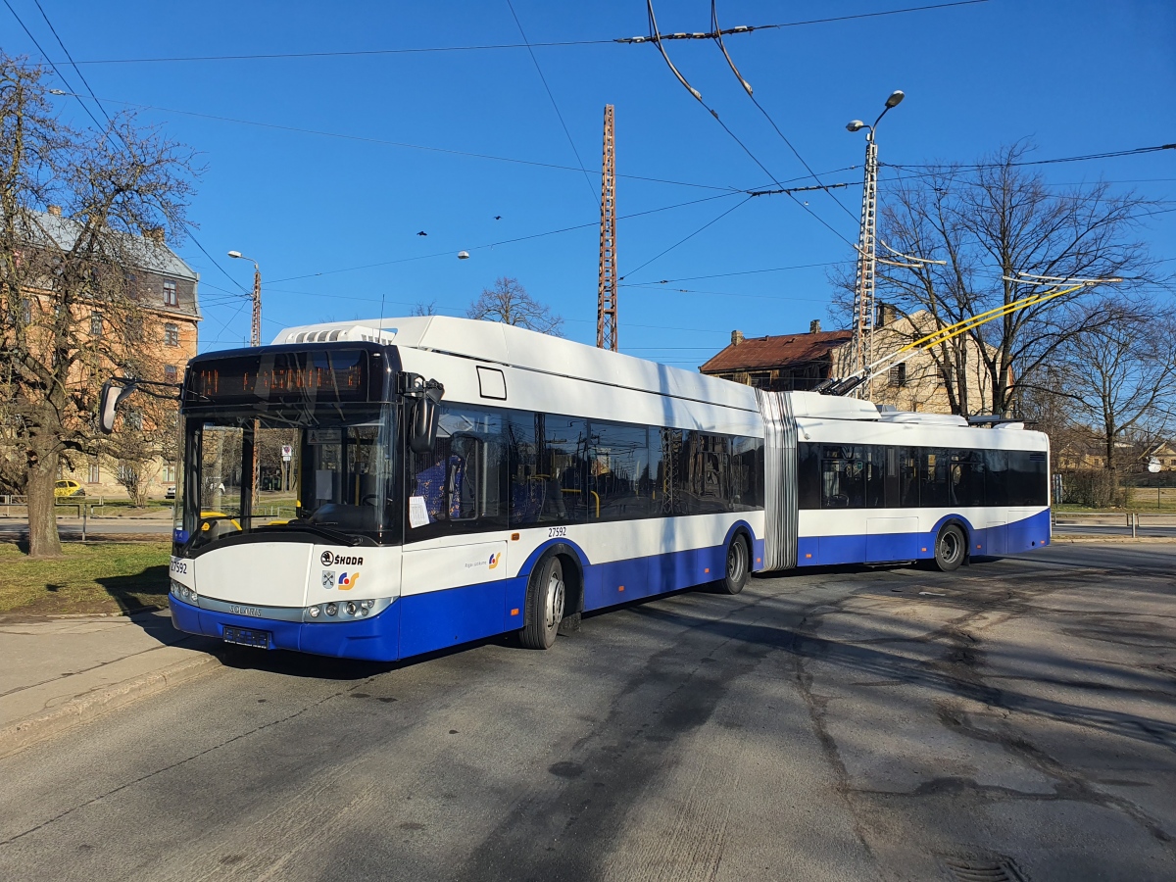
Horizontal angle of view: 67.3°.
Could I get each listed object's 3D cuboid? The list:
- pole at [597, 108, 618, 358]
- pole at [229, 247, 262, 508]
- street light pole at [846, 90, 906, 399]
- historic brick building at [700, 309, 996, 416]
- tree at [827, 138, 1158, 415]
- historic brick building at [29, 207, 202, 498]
[{"bbox_3d":[0.503,-3.072,22.849,0.580,11.400,0.580,1,-3,-18],"label":"pole"},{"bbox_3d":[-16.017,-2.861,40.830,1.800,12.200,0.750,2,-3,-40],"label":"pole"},{"bbox_3d":[8.183,-3.643,25.578,0.750,12.900,2.400,1,-2,-10],"label":"street light pole"},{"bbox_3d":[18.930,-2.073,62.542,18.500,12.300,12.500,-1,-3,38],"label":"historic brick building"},{"bbox_3d":[22.617,-6.550,48.825,18.000,20.500,16.000,1,-3,-18],"label":"tree"},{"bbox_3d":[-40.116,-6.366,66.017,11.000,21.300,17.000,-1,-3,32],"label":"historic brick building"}]

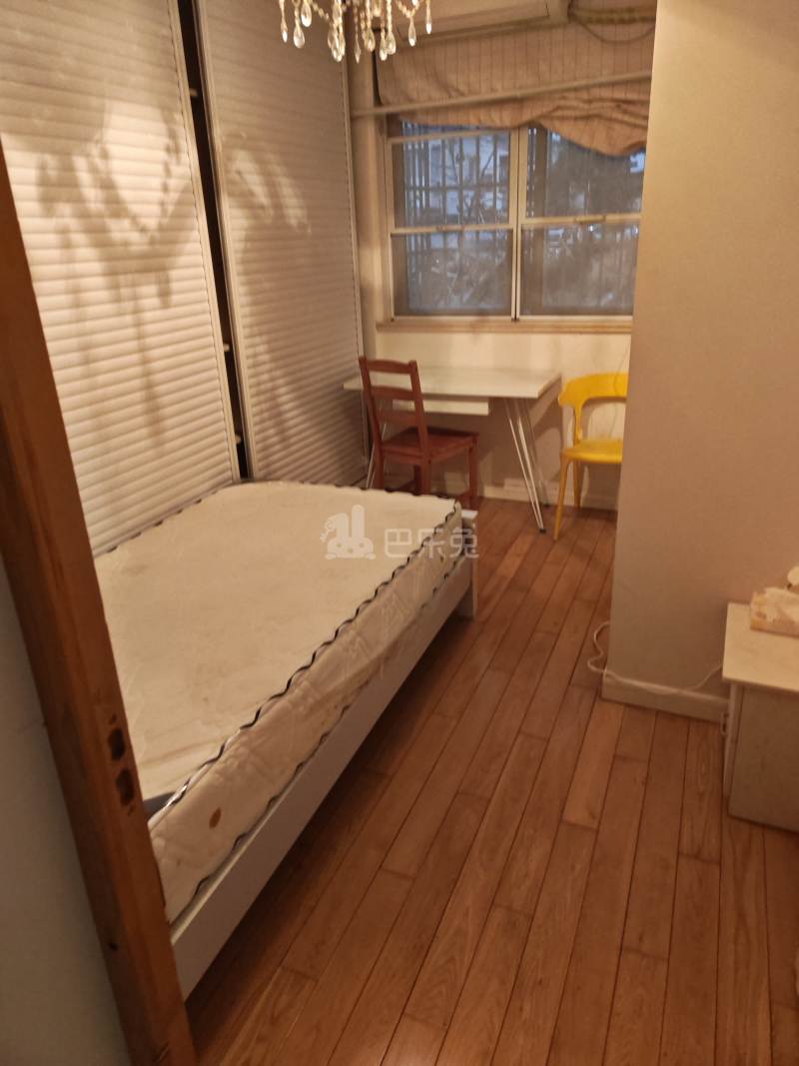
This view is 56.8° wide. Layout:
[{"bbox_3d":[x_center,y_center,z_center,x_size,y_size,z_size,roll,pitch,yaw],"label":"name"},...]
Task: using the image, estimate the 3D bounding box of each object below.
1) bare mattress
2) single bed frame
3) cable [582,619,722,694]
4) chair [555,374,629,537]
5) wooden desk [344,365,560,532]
[{"bbox_3d":[-0.609,0.279,2.164,1.032,0.252,1.980,7,24,22],"label":"bare mattress"},{"bbox_3d":[-0.587,0.429,2.271,1.102,0.500,2.070,7,24,22],"label":"single bed frame"},{"bbox_3d":[0.867,0.397,2.497,0.430,0.200,0.460,6,22,22],"label":"cable"},{"bbox_3d":[1.116,-0.392,3.777,0.540,0.770,0.530,6,22,22],"label":"chair"},{"bbox_3d":[0.285,-0.472,4.043,1.077,0.745,0.483,7,24,22],"label":"wooden desk"}]

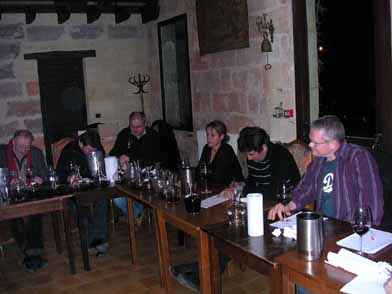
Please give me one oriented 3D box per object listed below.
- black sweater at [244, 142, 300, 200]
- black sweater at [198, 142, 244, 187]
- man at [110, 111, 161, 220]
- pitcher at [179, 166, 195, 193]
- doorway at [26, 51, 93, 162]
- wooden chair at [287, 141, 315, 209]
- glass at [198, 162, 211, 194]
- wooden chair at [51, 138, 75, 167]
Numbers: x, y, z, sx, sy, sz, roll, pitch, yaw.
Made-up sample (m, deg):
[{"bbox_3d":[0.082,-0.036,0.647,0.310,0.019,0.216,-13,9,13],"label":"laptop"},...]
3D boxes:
[{"bbox_3d":[0.578,0.261,3.234,0.400,0.570,0.480,-11,12,-42],"label":"black sweater"},{"bbox_3d":[0.219,0.202,3.885,0.440,0.530,0.340,5,12,43],"label":"black sweater"},{"bbox_3d":[-0.695,0.258,4.945,0.580,1.330,0.720,-4,9,-7],"label":"man"},{"bbox_3d":[-0.076,0.268,3.448,0.125,0.205,0.125,-3,9,0],"label":"pitcher"},{"bbox_3d":[-2.050,-0.331,6.411,0.960,2.200,0.150,-8,10,-30],"label":"doorway"},{"bbox_3d":[0.827,0.525,3.644,0.540,1.030,0.460,-8,10,-30],"label":"wooden chair"},{"bbox_3d":[0.079,0.252,3.398,0.092,0.240,0.092,-8,10,-30],"label":"glass"},{"bbox_3d":[-1.504,0.456,4.963,0.460,1.020,0.540,-8,10,-30],"label":"wooden chair"}]

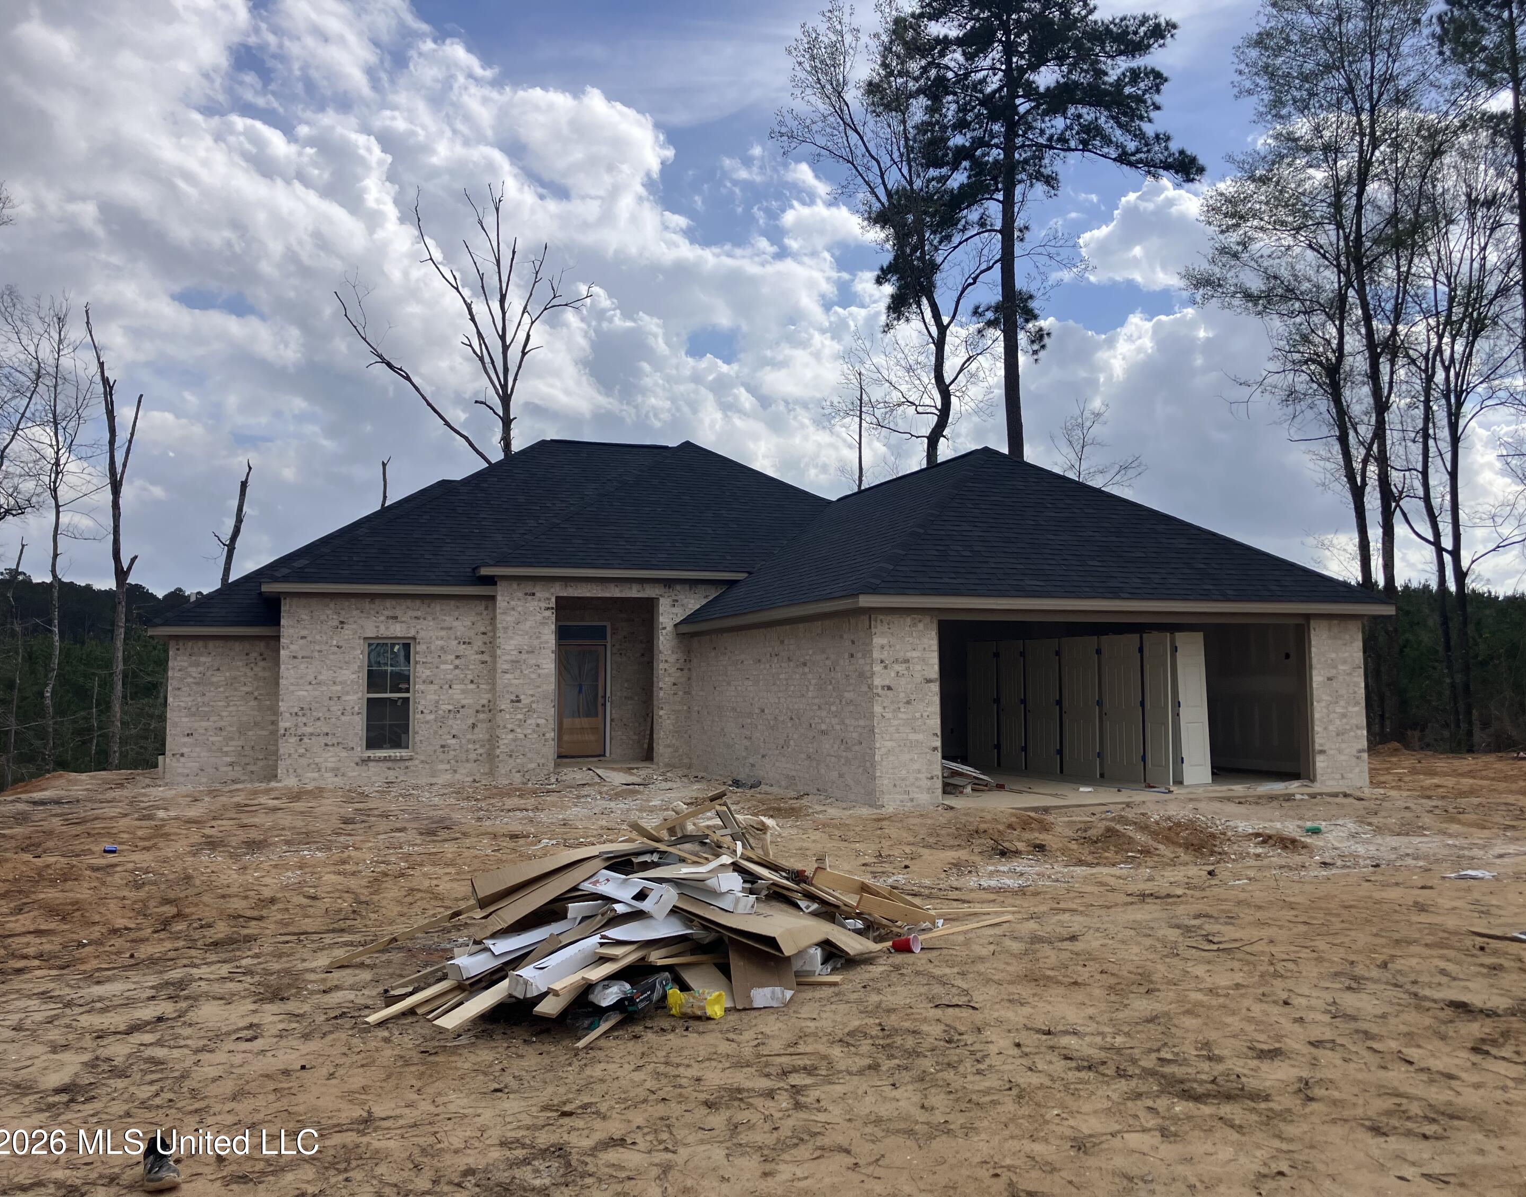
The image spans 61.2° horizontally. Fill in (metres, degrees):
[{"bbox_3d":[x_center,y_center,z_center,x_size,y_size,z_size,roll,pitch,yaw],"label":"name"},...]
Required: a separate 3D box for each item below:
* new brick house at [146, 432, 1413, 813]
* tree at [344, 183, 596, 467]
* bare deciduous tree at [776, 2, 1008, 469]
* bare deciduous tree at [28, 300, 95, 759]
[{"bbox_3d":[-2.538,-0.262,24.465,16.620,6.770,20.200,1,-4,-19],"label":"new brick house"},{"bbox_3d":[-9.800,-4.339,42.375,8.200,18.890,7.500,0,-4,0],"label":"tree"},{"bbox_3d":[4.519,-8.293,44.630,8.200,26.680,8.200,0,-4,0],"label":"bare deciduous tree"},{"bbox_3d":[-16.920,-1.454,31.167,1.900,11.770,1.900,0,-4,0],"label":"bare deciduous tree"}]

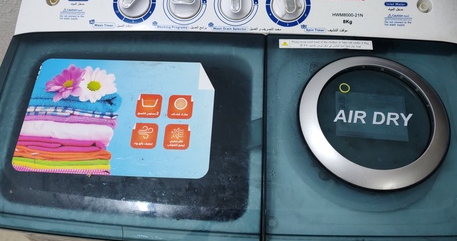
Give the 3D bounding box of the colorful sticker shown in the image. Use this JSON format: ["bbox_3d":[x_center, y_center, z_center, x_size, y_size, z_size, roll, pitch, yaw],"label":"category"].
[{"bbox_3d":[-0.175,-0.011,0.569,0.302,0.005,0.200,2,67,3],"label":"colorful sticker"}]

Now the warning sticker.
[{"bbox_3d":[0.167,-0.131,0.611,0.159,0.004,0.018,2,67,3],"label":"warning sticker"}]

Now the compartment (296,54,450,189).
[{"bbox_3d":[0.223,-0.005,0.544,0.228,0.027,0.228,2,67,3],"label":"compartment"}]

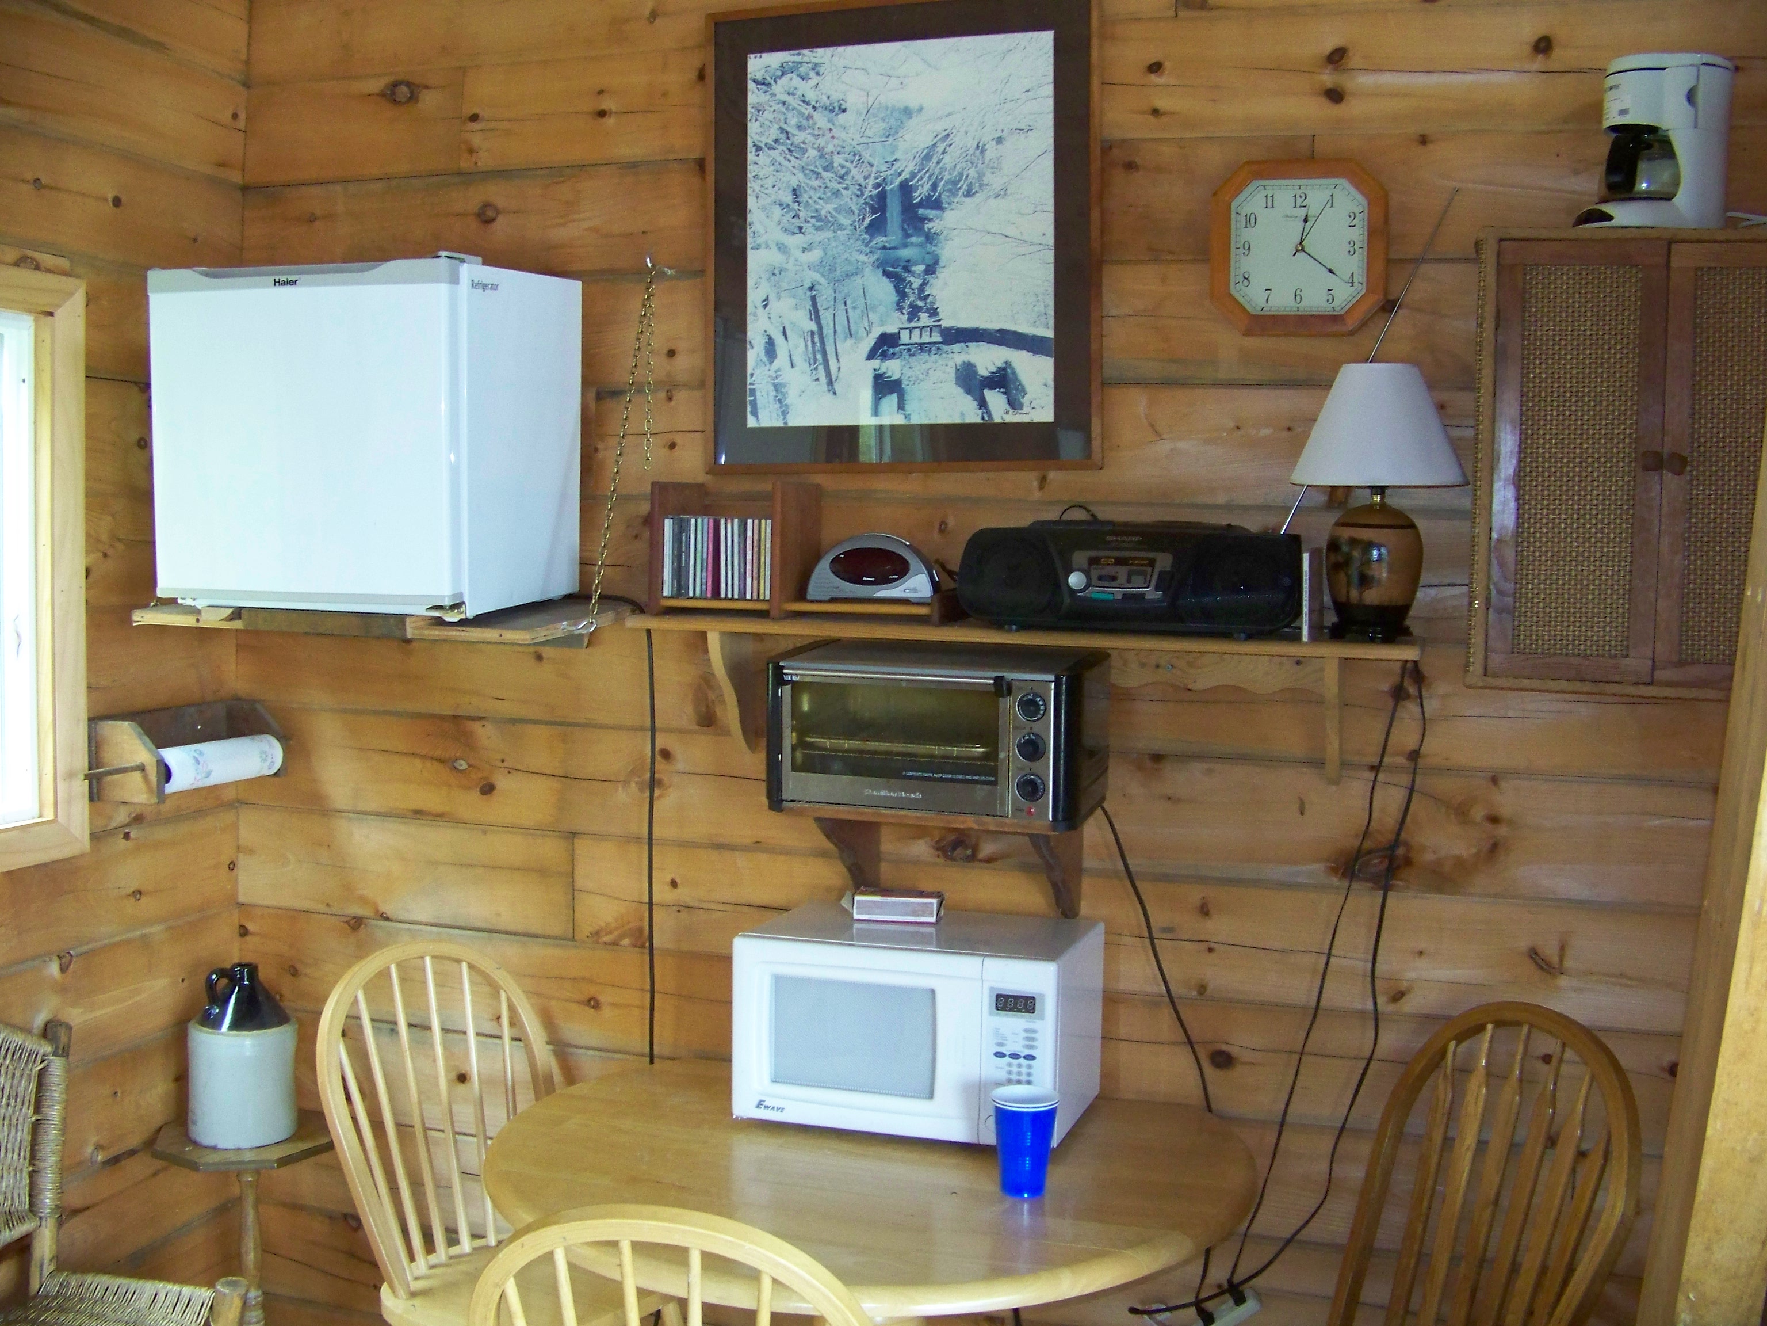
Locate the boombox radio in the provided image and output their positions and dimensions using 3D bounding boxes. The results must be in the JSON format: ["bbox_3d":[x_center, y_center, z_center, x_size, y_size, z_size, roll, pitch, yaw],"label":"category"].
[{"bbox_3d":[0.369,-0.124,2.690,0.480,0.156,0.210,2,4,18],"label":"boombox radio"}]

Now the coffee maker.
[{"bbox_3d":[1.025,-0.684,2.448,0.190,0.242,0.148,0,4,-13],"label":"coffee maker"}]

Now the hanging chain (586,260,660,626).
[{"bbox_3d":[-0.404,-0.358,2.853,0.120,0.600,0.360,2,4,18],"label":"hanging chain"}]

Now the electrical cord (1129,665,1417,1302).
[{"bbox_3d":[0.585,0.507,2.763,0.408,1.042,0.080,2,4,18],"label":"electrical cord"}]

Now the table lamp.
[{"bbox_3d":[0.691,-0.225,2.562,0.252,0.380,0.252,2,4,18],"label":"table lamp"}]

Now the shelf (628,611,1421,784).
[{"bbox_3d":[0.197,0.056,2.800,1.190,0.218,0.210,2,4,18],"label":"shelf"}]

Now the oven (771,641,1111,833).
[{"bbox_3d":[0.090,0.102,2.725,0.447,0.220,0.320,2,4,18],"label":"oven"}]

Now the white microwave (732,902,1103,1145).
[{"bbox_3d":[0.059,0.516,2.662,0.464,0.266,0.320,2,4,18],"label":"white microwave"}]

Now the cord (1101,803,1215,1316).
[{"bbox_3d":[0.415,0.622,2.806,0.210,0.800,0.080,2,4,18],"label":"cord"}]

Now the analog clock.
[{"bbox_3d":[0.611,-0.612,2.714,0.253,0.253,0.040,2,4,18],"label":"analog clock"}]

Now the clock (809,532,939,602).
[{"bbox_3d":[-0.006,-0.145,2.817,0.203,0.100,0.090,2,4,18],"label":"clock"}]

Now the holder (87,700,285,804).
[{"bbox_3d":[-1.186,0.150,3.127,0.142,0.133,0.347,2,4,18],"label":"holder"}]

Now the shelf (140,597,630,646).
[{"bbox_3d":[-0.710,-0.060,2.873,0.599,0.050,0.620,2,4,18],"label":"shelf"}]

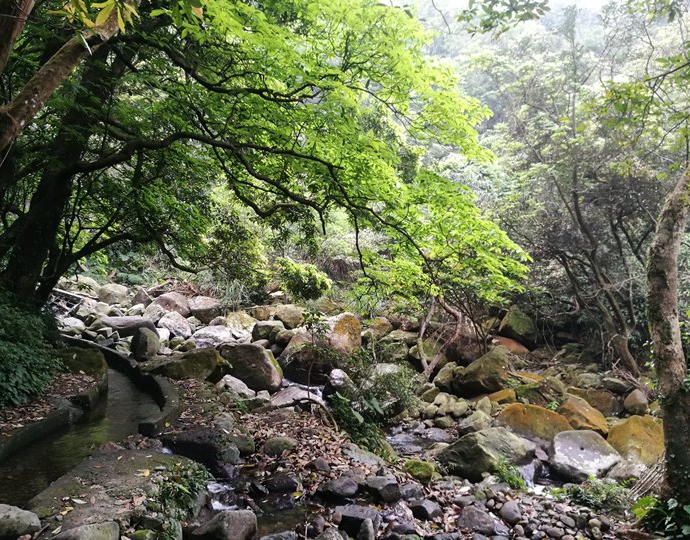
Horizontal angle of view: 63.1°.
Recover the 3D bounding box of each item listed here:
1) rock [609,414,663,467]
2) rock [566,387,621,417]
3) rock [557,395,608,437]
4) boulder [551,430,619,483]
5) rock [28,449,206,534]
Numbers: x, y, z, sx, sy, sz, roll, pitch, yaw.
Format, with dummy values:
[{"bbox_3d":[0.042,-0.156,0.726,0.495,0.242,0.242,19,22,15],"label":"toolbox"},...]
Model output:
[{"bbox_3d":[2.718,1.579,5.200,0.550,0.460,0.460,0,5,0],"label":"rock"},{"bbox_3d":[3.319,1.769,7.500,0.740,0.370,0.550,1,3,24],"label":"rock"},{"bbox_3d":[2.888,1.762,6.800,0.640,0.480,0.500,1,4,23],"label":"rock"},{"bbox_3d":[2.291,1.777,5.350,0.680,0.430,0.520,1,3,23],"label":"boulder"},{"bbox_3d":[-1.606,1.592,4.000,1.120,0.360,0.950,0,5,0],"label":"rock"}]

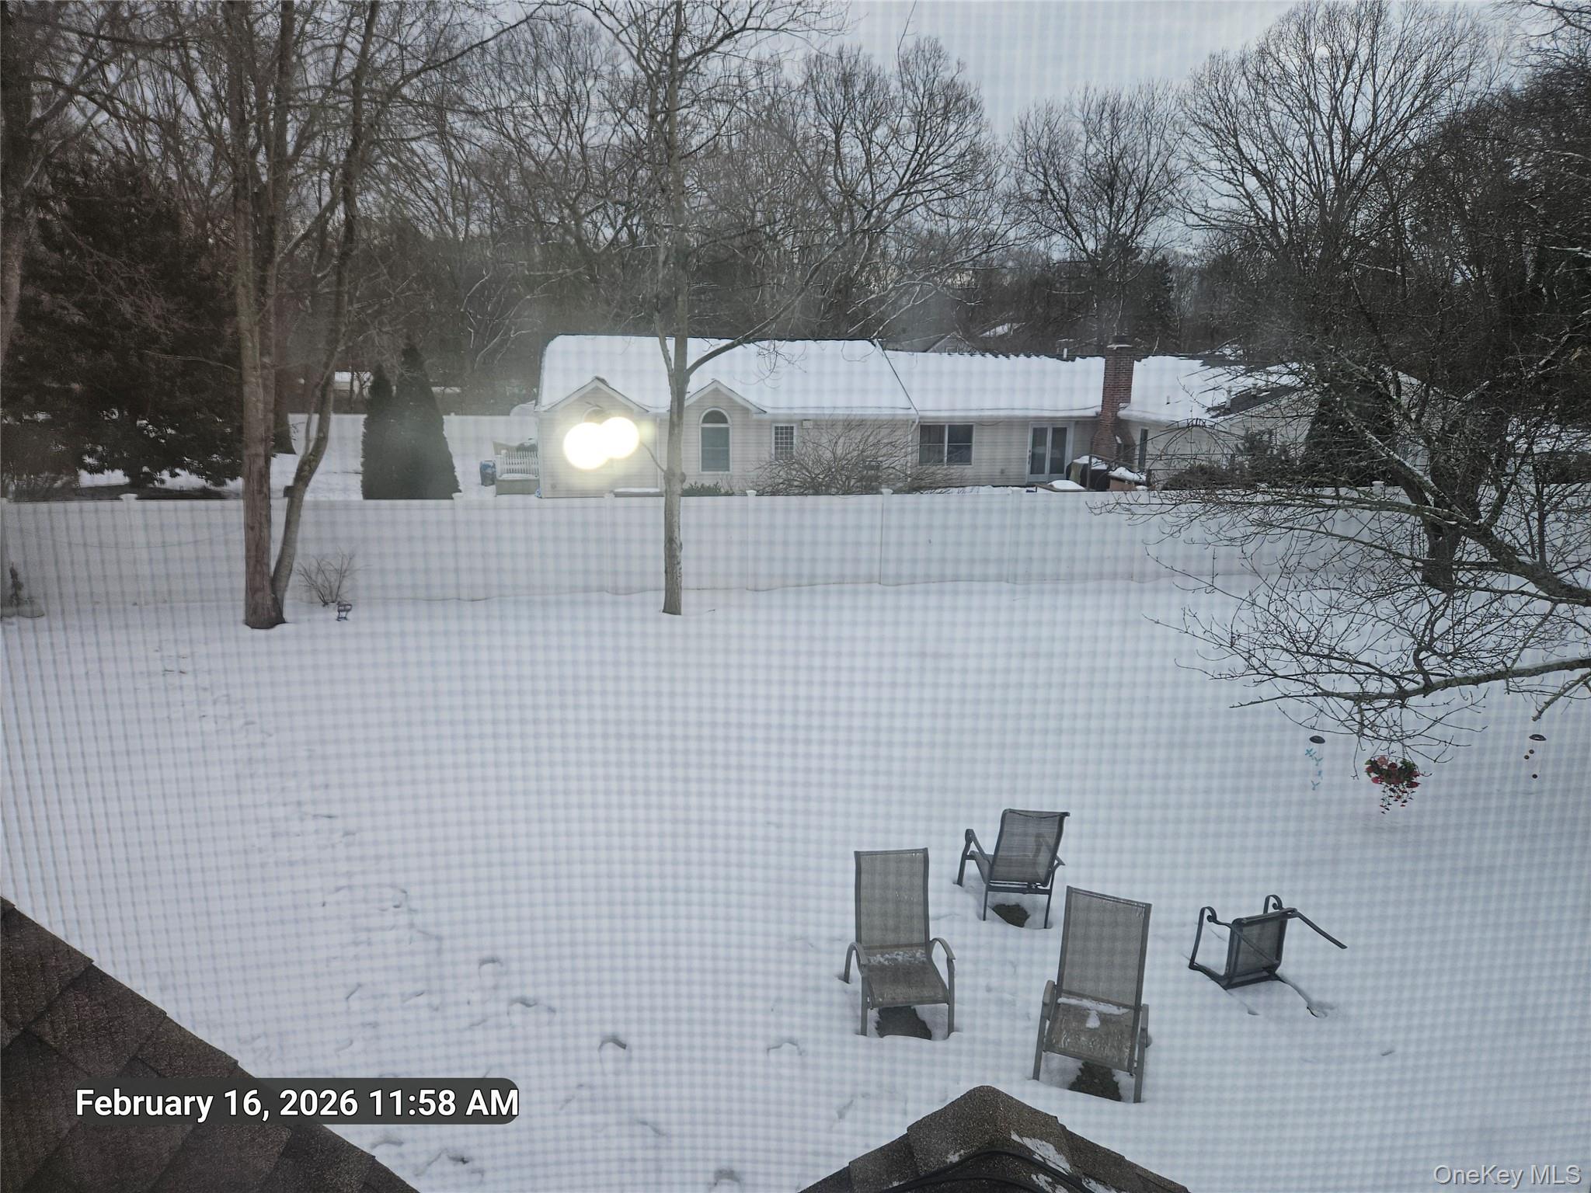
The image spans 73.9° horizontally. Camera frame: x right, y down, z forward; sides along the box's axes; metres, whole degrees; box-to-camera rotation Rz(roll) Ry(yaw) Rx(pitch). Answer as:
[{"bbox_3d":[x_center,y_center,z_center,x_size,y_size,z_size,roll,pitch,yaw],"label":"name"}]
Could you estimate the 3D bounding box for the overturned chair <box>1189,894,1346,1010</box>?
[{"bbox_3d":[2.993,2.383,6.983,0.600,0.660,1.000,-2,12,-14],"label":"overturned chair"}]

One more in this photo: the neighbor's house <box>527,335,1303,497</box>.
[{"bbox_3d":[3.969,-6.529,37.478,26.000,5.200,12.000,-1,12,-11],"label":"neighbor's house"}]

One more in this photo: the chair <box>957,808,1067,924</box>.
[{"bbox_3d":[1.580,1.955,7.762,0.610,1.050,0.720,1,12,2],"label":"chair"}]

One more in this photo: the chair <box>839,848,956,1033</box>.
[{"bbox_3d":[0.645,2.212,6.578,0.600,1.080,0.680,-1,12,-7],"label":"chair"}]

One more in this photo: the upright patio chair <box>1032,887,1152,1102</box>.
[{"bbox_3d":[1.739,2.350,6.088,0.600,1.080,0.680,6,13,22],"label":"upright patio chair"}]

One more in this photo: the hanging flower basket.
[{"bbox_3d":[4.430,1.380,7.850,0.370,0.360,0.370,1,12,0],"label":"hanging flower basket"}]

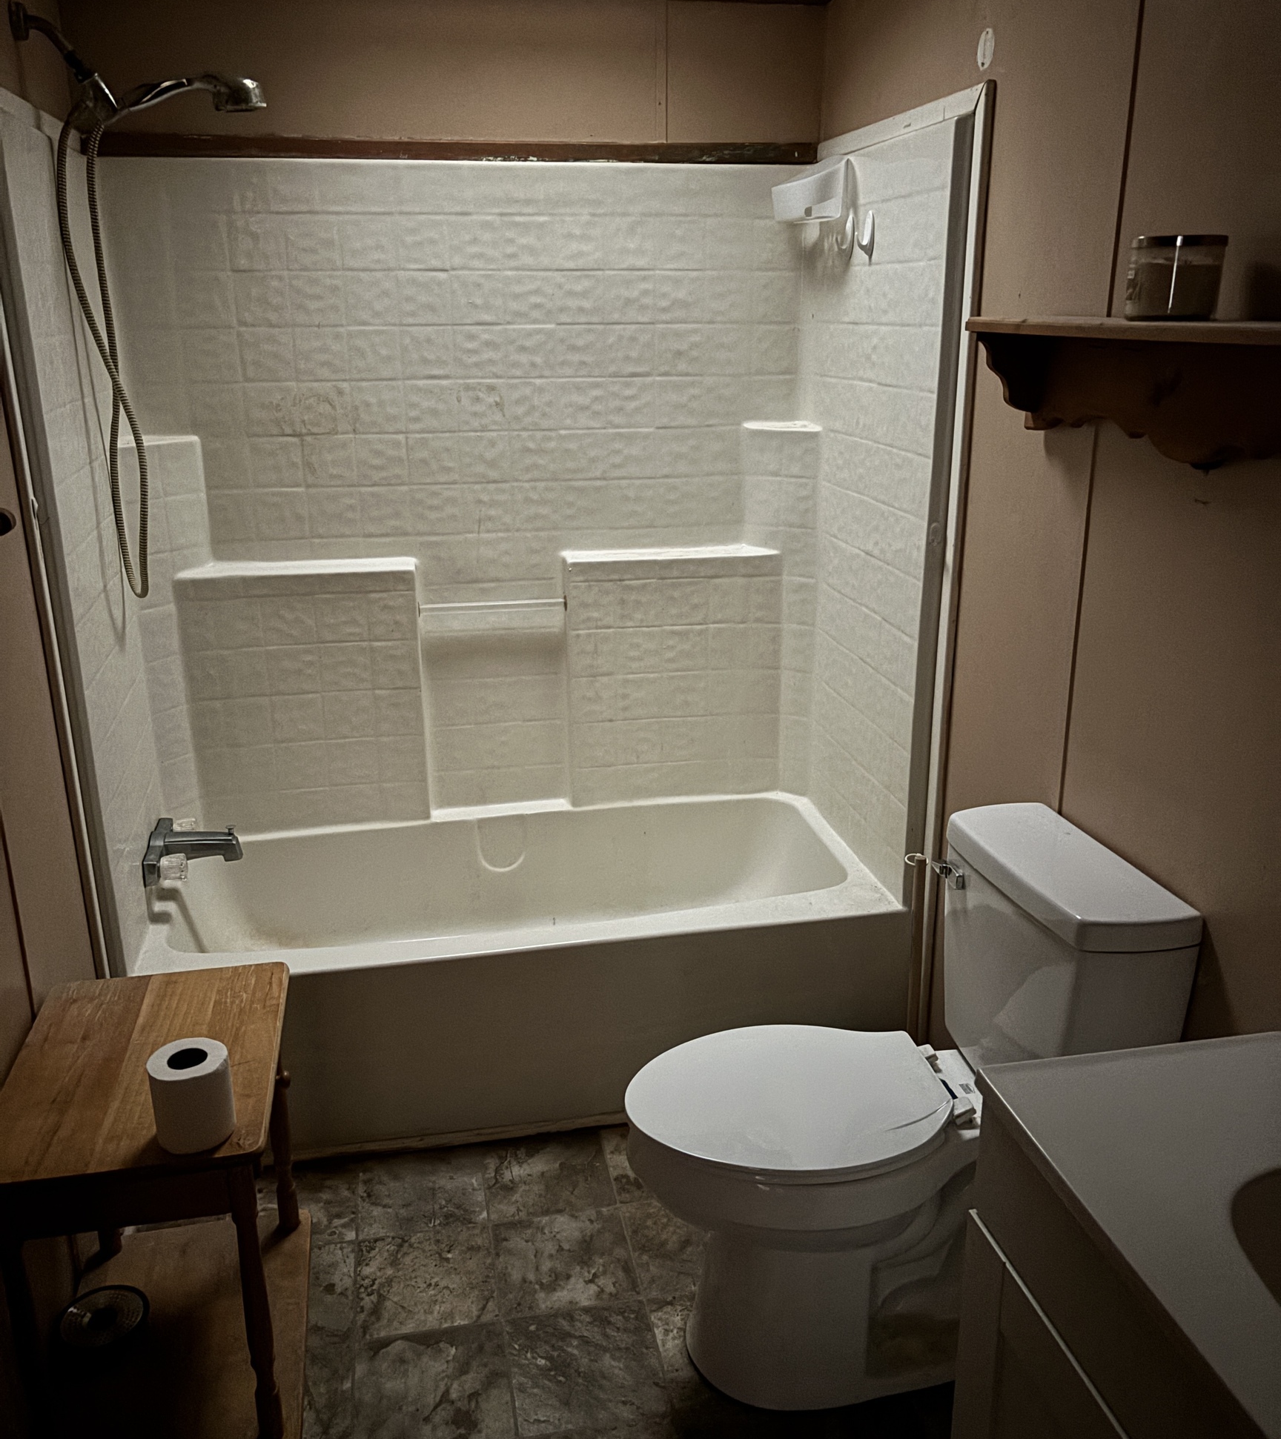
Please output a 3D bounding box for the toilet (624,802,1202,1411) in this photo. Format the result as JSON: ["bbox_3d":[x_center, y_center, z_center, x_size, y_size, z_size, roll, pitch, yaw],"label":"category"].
[{"bbox_3d":[0.329,0.574,1.851,0.706,0.754,0.428,-4,17,-10],"label":"toilet"}]

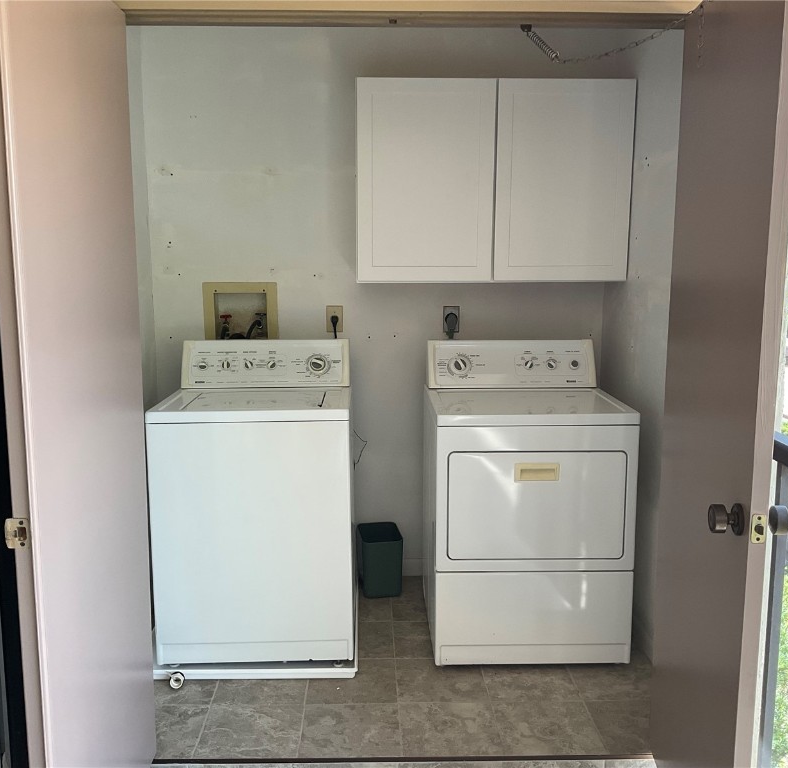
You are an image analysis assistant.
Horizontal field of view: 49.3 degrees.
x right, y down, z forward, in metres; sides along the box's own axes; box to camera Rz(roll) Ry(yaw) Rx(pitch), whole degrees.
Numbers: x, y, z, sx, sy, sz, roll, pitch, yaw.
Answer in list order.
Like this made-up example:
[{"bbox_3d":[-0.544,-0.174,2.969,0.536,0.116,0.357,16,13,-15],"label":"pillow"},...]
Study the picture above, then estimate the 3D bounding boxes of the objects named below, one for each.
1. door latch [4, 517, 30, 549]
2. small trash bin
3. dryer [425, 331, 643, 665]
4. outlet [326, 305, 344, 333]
[{"bbox_3d":[-0.715,0.284,1.630,0.046,0.058,0.014,0,9,0],"label":"door latch"},{"bbox_3d":[-0.060,0.770,3.744,0.175,0.262,0.245,-1,9,-9],"label":"small trash bin"},{"bbox_3d":[0.488,0.410,3.335,0.695,1.097,0.700,0,9,-1],"label":"dryer"},{"bbox_3d":[-0.255,-0.281,3.721,0.071,0.115,0.012,0,9,-2],"label":"outlet"}]

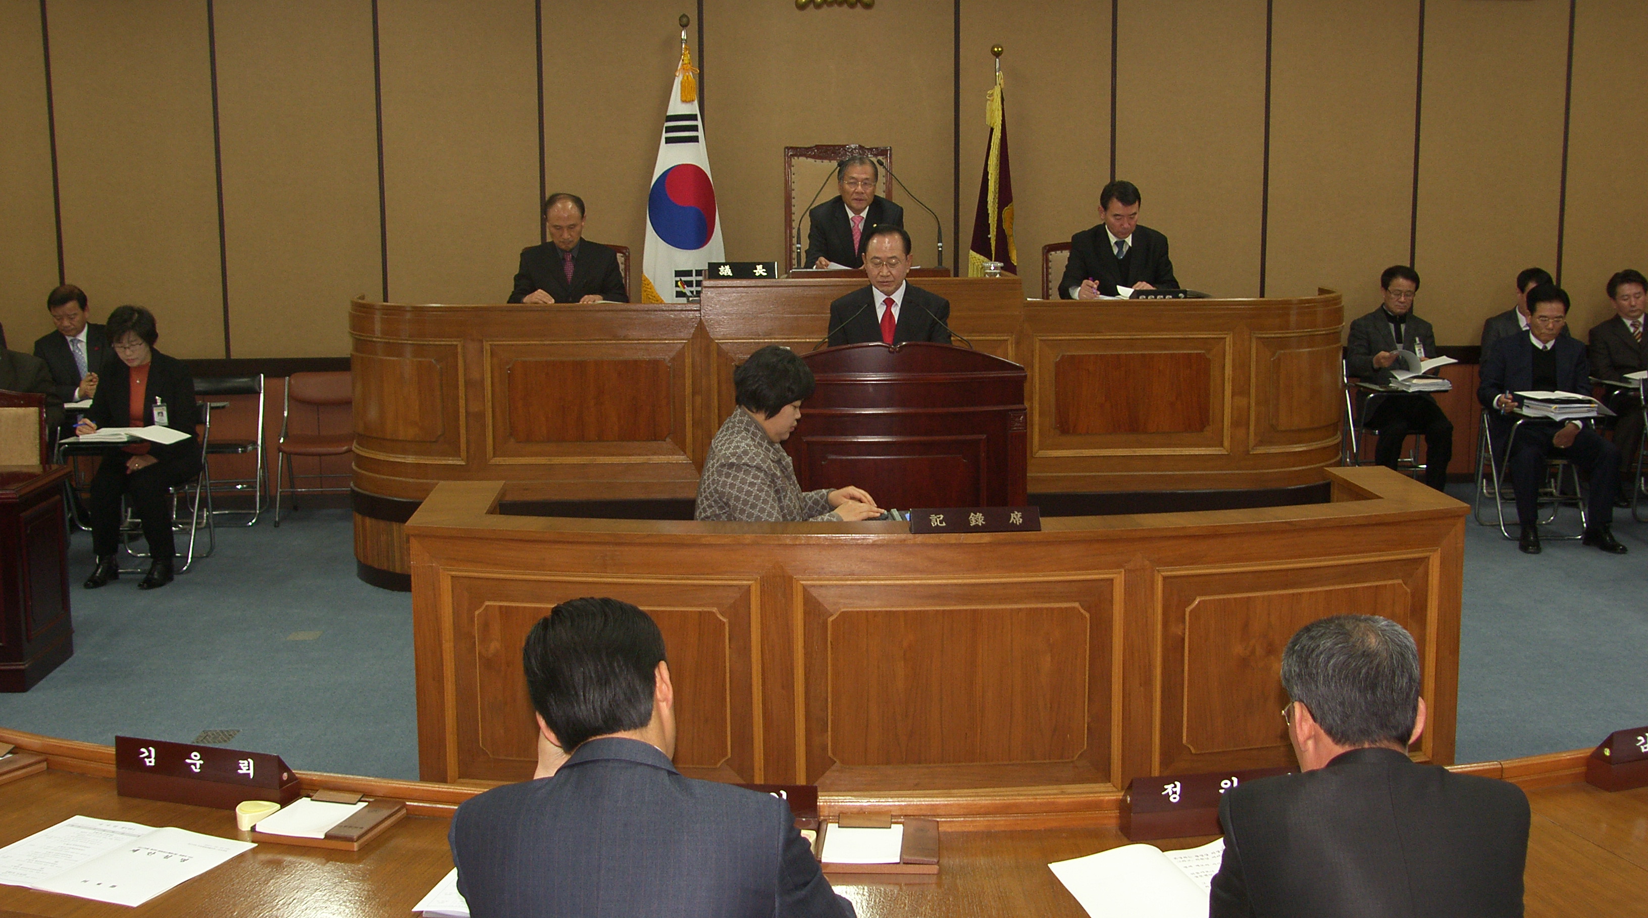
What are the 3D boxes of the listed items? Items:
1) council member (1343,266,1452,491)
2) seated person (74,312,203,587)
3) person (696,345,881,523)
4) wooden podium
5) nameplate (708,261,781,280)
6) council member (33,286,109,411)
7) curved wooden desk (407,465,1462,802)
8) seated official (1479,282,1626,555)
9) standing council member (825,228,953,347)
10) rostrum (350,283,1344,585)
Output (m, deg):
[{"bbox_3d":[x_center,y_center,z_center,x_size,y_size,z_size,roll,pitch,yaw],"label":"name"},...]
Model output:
[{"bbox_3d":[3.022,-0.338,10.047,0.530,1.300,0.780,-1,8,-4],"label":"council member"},{"bbox_3d":[-3.078,-0.081,8.686,0.540,1.230,0.720,-1,8,-4],"label":"seated person"},{"bbox_3d":[-0.026,0.325,5.705,0.680,1.280,0.500,1,8,6],"label":"person"},{"bbox_3d":[0.230,0.150,7.105,0.960,1.218,0.580,-1,8,-4],"label":"wooden podium"},{"bbox_3d":[-0.347,-0.811,8.215,0.310,0.080,0.080,-1,8,-4],"label":"nameplate"},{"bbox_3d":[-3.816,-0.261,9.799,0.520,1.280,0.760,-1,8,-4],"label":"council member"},{"bbox_3d":[0.342,0.546,5.528,2.988,0.850,1.075,-1,8,-4],"label":"curved wooden desk"},{"bbox_3d":[3.560,-0.222,9.340,0.620,1.260,0.760,-1,8,-4],"label":"seated official"},{"bbox_3d":[0.266,-0.125,7.666,0.530,1.600,0.360,-1,8,-4],"label":"standing council member"},{"bbox_3d":[0.127,-0.160,8.699,4.500,1.370,1.150,-1,8,-4],"label":"rostrum"}]

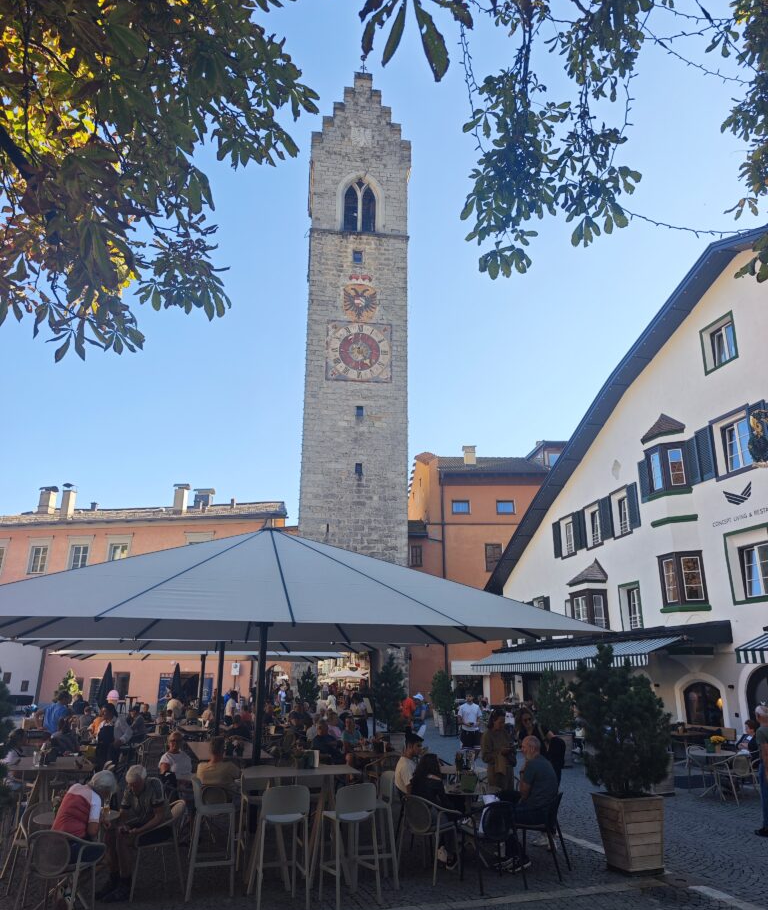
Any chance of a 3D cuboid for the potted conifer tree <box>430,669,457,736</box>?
[{"bbox_3d":[2.155,9.020,24.725,0.900,2.337,0.900,-1,-18,5],"label":"potted conifer tree"}]

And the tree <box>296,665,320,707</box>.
[{"bbox_3d":[-2.885,9.298,25.885,0.850,2.465,0.850,2,-18,-6],"label":"tree"}]

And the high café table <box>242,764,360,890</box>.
[{"bbox_3d":[-0.815,3.720,6.768,1.140,1.060,0.830,5,-19,-13],"label":"high café table"}]

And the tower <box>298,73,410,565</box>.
[{"bbox_3d":[-2.145,-6.281,47.927,6.900,46.000,6.900,3,-19,-7],"label":"tower"}]

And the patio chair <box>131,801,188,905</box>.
[{"bbox_3d":[-2.247,3.898,6.798,0.540,0.810,0.560,10,-20,-27],"label":"patio chair"}]

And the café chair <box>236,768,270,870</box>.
[{"bbox_3d":[-1.328,4.007,7.427,0.470,1.010,0.500,4,-19,-12],"label":"café chair"}]

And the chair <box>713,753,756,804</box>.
[{"bbox_3d":[6.046,5.572,11.728,0.560,0.790,0.570,7,-19,-19],"label":"chair"}]

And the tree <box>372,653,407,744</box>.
[{"bbox_3d":[0.147,6.143,16.397,0.812,2.594,0.812,0,-18,0],"label":"tree"}]

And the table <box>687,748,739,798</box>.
[{"bbox_3d":[6.136,5.927,12.652,0.891,0.733,0.891,0,-18,0],"label":"table"}]

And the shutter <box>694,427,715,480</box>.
[{"bbox_3d":[7.908,-0.024,16.744,0.050,1.286,0.517,6,-19,-16],"label":"shutter"}]

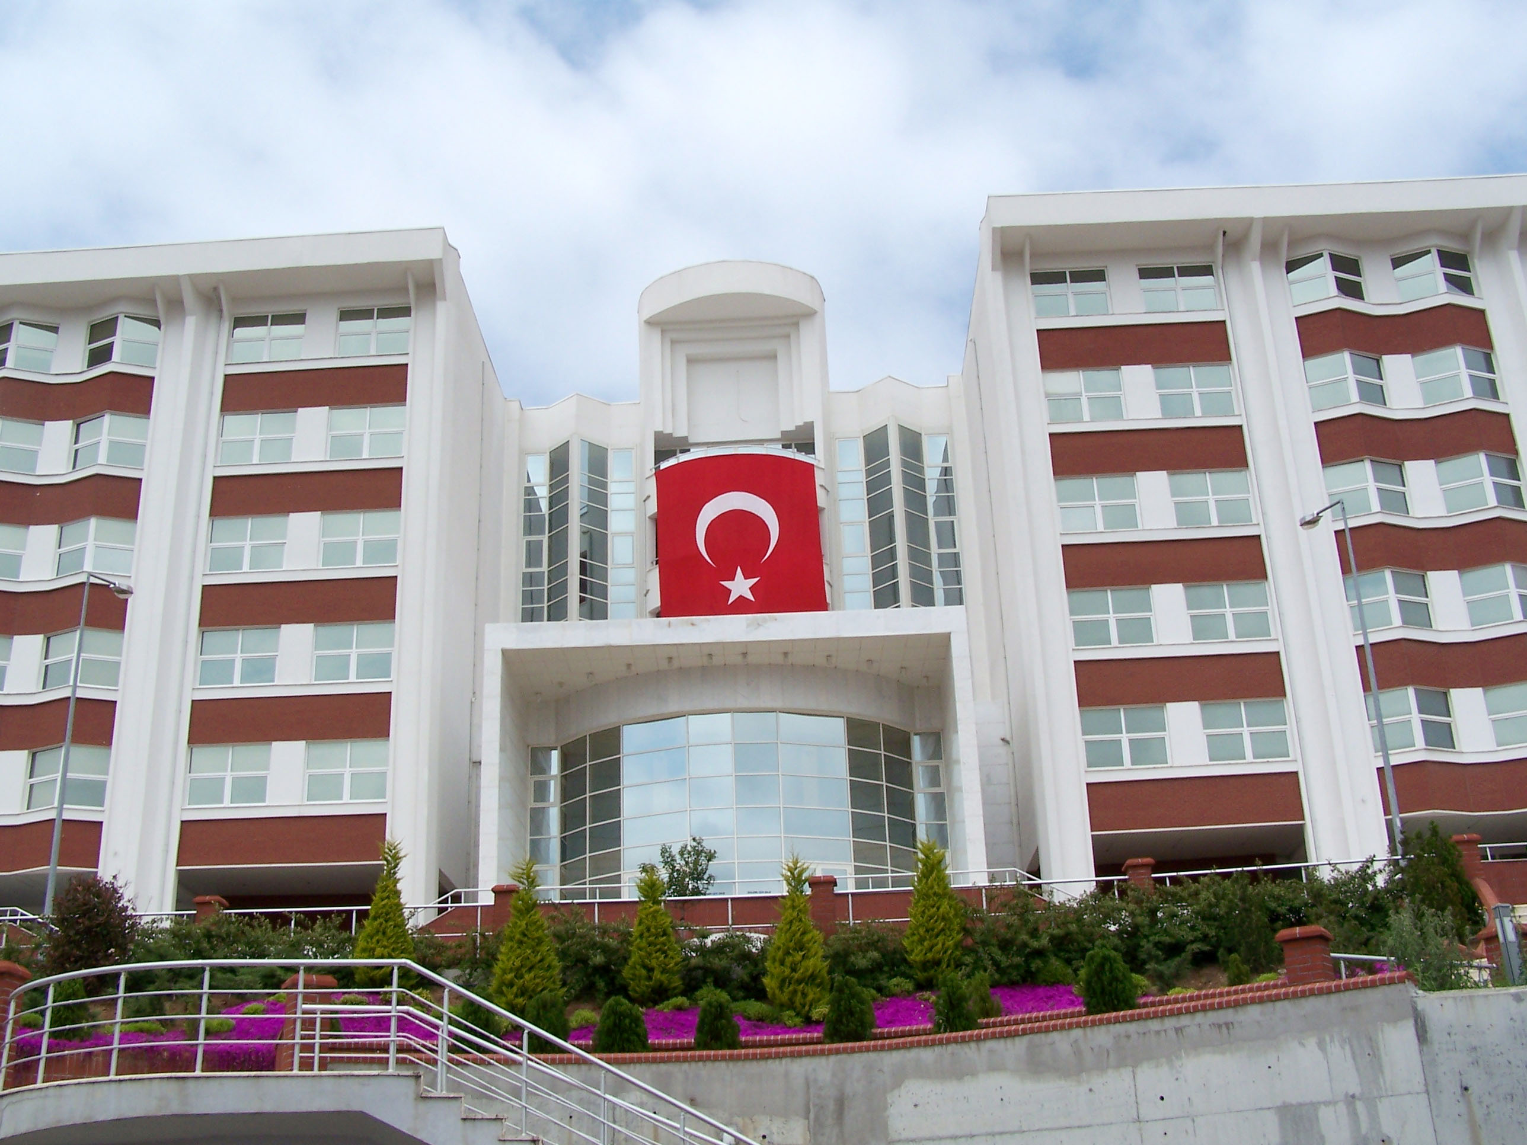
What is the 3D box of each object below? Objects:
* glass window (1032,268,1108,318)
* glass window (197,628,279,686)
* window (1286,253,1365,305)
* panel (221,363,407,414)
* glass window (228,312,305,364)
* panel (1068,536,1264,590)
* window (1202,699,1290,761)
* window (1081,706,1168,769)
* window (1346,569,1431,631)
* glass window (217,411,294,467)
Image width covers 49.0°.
[{"bbox_3d":[8.823,-8.057,48.168,2.116,1.553,0.126,-2,-22,1],"label":"glass window"},{"bbox_3d":[-14.442,2.308,46.088,2.124,1.559,0.150,-3,-22,2],"label":"glass window"},{"bbox_3d":[17.104,-8.957,50.706,2.188,1.680,0.500,-2,-22,1],"label":"window"},{"bbox_3d":[-13.675,-5.581,51.218,5.668,1.334,0.220,-2,-22,1],"label":"panel"},{"bbox_3d":[-14.768,-6.966,49.784,2.199,1.650,0.150,-3,-22,2],"label":"glass window"},{"bbox_3d":[11.375,-0.257,47.716,5.668,1.334,0.220,-2,-22,1],"label":"panel"},{"bbox_3d":[12.689,4.154,44.107,2.085,1.597,0.150,-3,-22,2],"label":"window"},{"bbox_3d":[9.503,4.334,44.182,2.132,1.629,0.150,-3,-22,2],"label":"window"},{"bbox_3d":[16.756,0.725,44.777,2.028,1.520,0.536,-3,-22,2],"label":"window"},{"bbox_3d":[-14.463,-3.824,47.840,2.116,1.631,0.126,-2,-22,1],"label":"glass window"}]

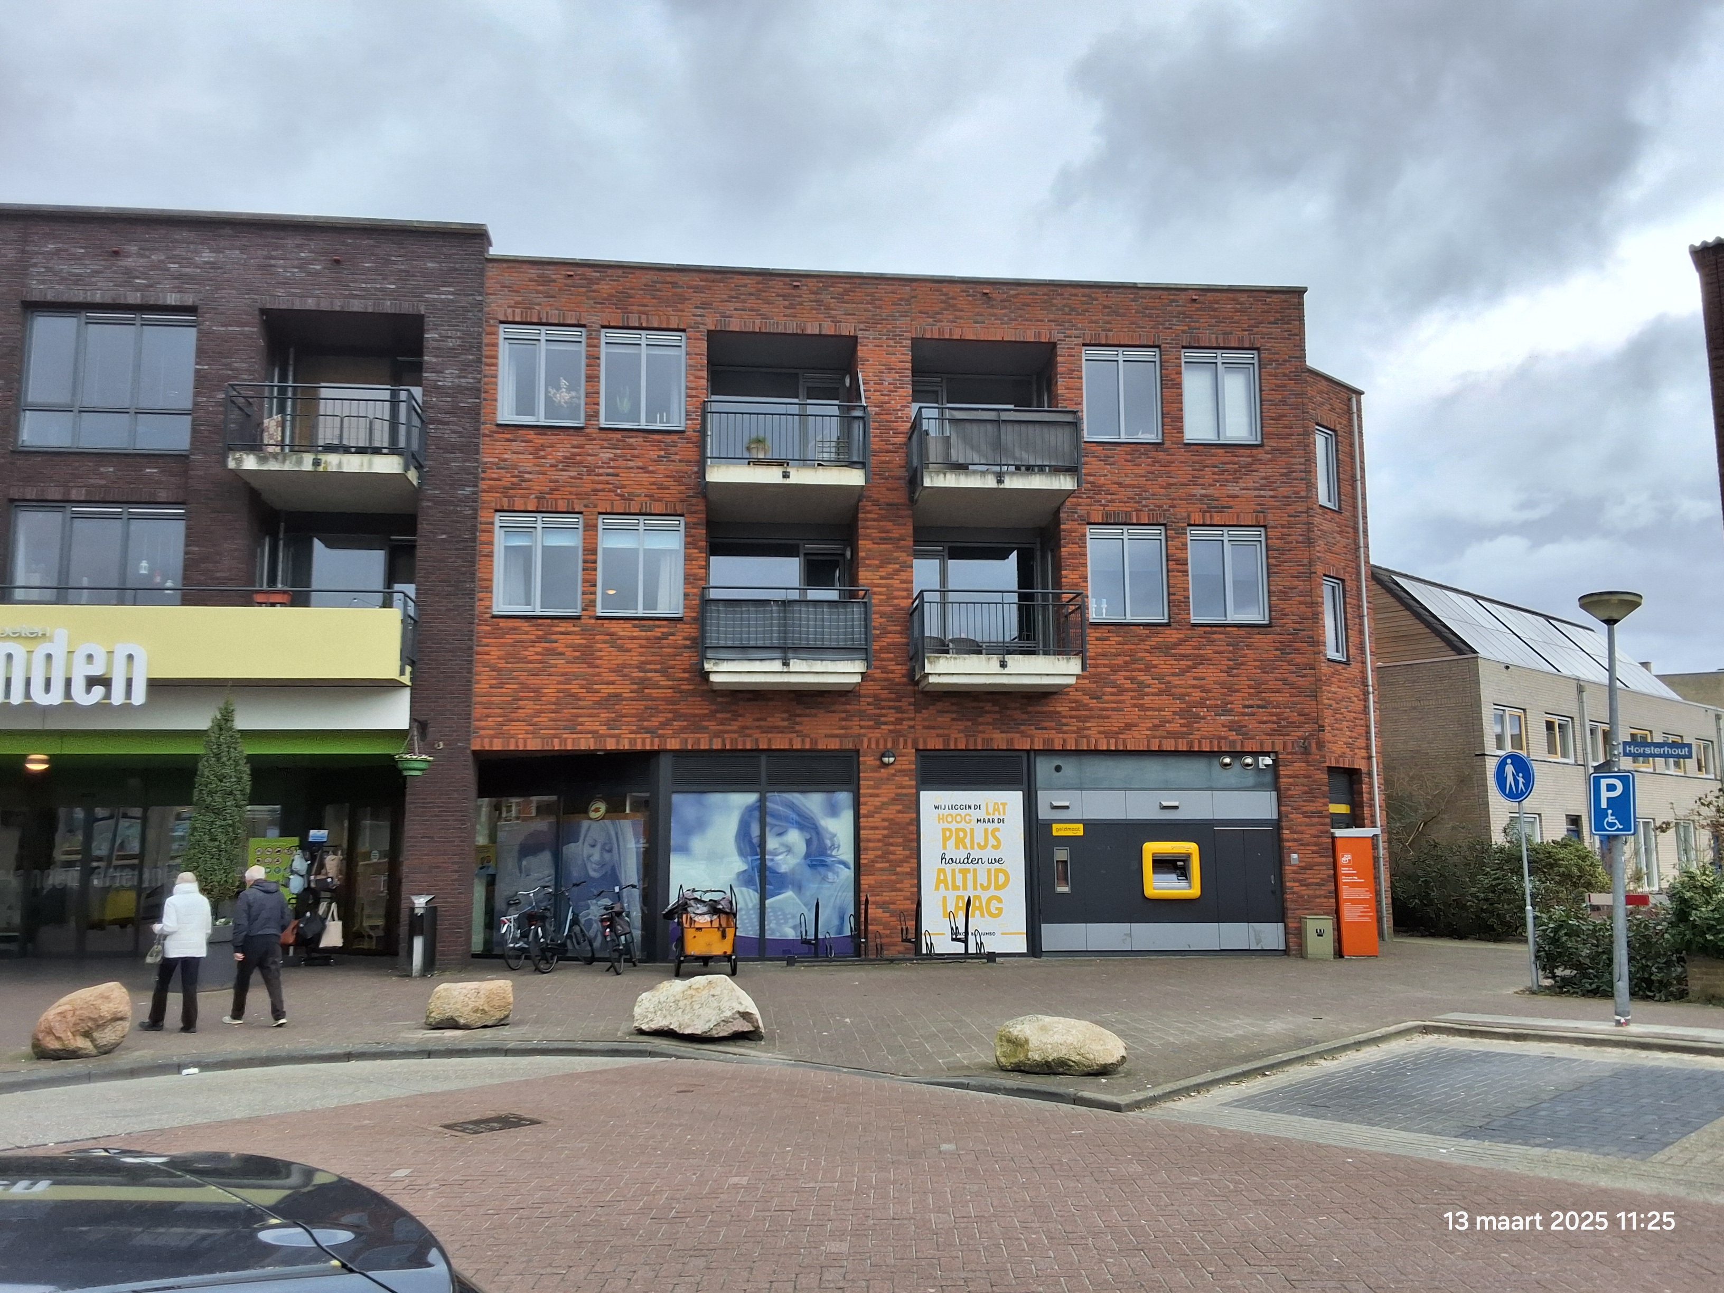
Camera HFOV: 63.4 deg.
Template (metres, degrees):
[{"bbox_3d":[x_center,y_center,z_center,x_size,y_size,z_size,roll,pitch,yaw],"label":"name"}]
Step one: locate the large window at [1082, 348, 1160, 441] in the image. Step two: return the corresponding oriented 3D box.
[{"bbox_3d":[4.232,-4.096,22.738,1.329,1.596,0.150,1,-8,-6],"label":"large window"}]

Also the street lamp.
[{"bbox_3d":[7.465,1.560,13.789,0.620,4.290,0.620,3,-8,-6],"label":"street lamp"}]

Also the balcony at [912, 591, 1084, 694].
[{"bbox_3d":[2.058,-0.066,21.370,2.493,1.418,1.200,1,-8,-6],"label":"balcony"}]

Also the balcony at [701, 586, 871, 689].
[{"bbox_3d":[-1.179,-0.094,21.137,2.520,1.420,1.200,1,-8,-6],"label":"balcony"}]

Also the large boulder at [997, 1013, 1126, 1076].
[{"bbox_3d":[1.627,3.200,11.345,1.050,0.450,0.660,1,-8,-6],"label":"large boulder"}]

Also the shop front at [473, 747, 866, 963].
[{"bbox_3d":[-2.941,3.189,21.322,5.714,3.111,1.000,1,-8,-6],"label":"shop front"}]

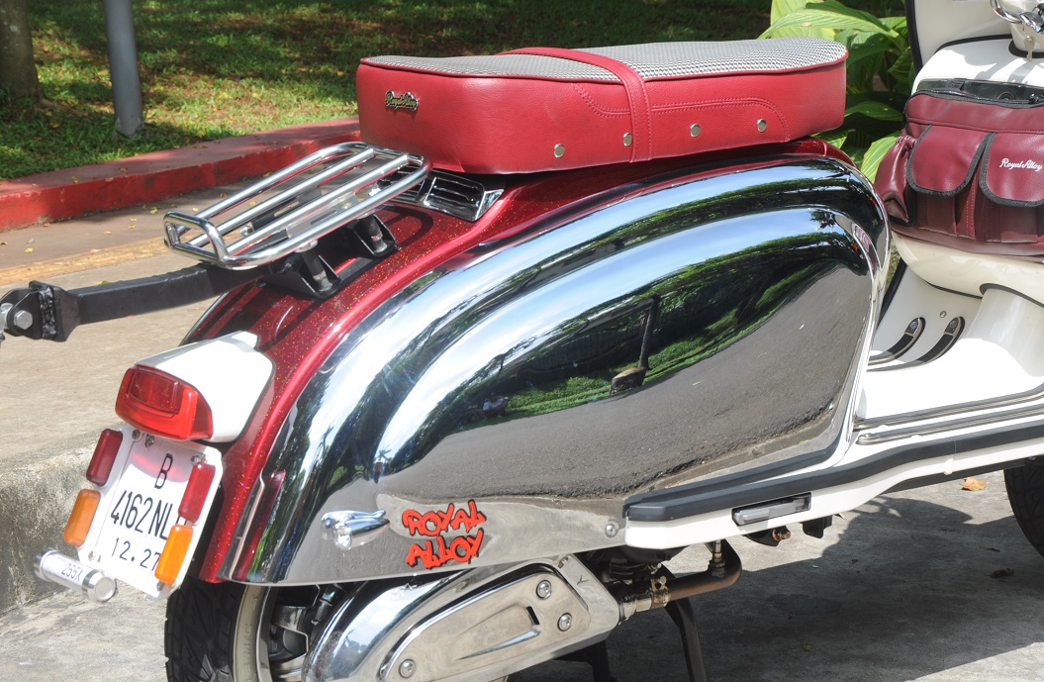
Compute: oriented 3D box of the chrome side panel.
[{"bbox_3d":[0.070,0.027,2.769,0.887,0.374,0.154,-10,14,-37],"label":"chrome side panel"}]

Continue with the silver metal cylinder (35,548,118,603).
[{"bbox_3d":[-0.464,0.243,2.620,0.027,0.027,0.130,-10,16,-38],"label":"silver metal cylinder"}]

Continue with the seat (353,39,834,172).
[{"bbox_3d":[0.114,-0.287,2.939,0.637,0.127,0.274,-10,14,-37],"label":"seat"}]

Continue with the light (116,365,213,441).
[{"bbox_3d":[-0.379,0.066,2.615,0.047,0.067,0.145,-10,14,-37],"label":"light"}]

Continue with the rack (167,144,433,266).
[{"bbox_3d":[-0.239,-0.159,2.684,0.271,0.056,0.208,-31,26,-30],"label":"rack"}]

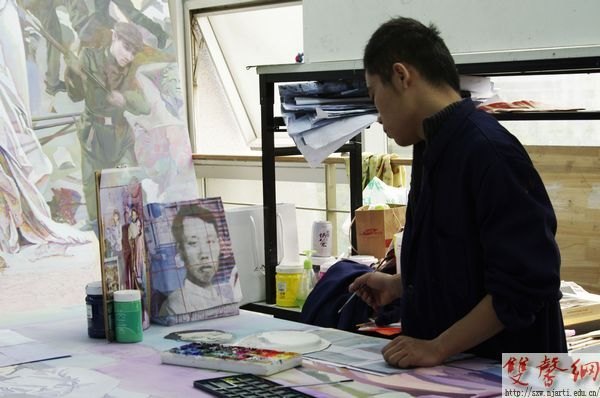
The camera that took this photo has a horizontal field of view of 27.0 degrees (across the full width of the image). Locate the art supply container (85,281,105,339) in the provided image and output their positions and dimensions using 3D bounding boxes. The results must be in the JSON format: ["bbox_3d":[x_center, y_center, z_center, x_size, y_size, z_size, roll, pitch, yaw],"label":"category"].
[{"bbox_3d":[-0.440,0.248,2.800,0.078,0.116,0.078,-2,5,0],"label":"art supply container"}]

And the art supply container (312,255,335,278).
[{"bbox_3d":[0.074,0.247,4.000,0.081,0.116,0.081,-2,5,0],"label":"art supply container"}]

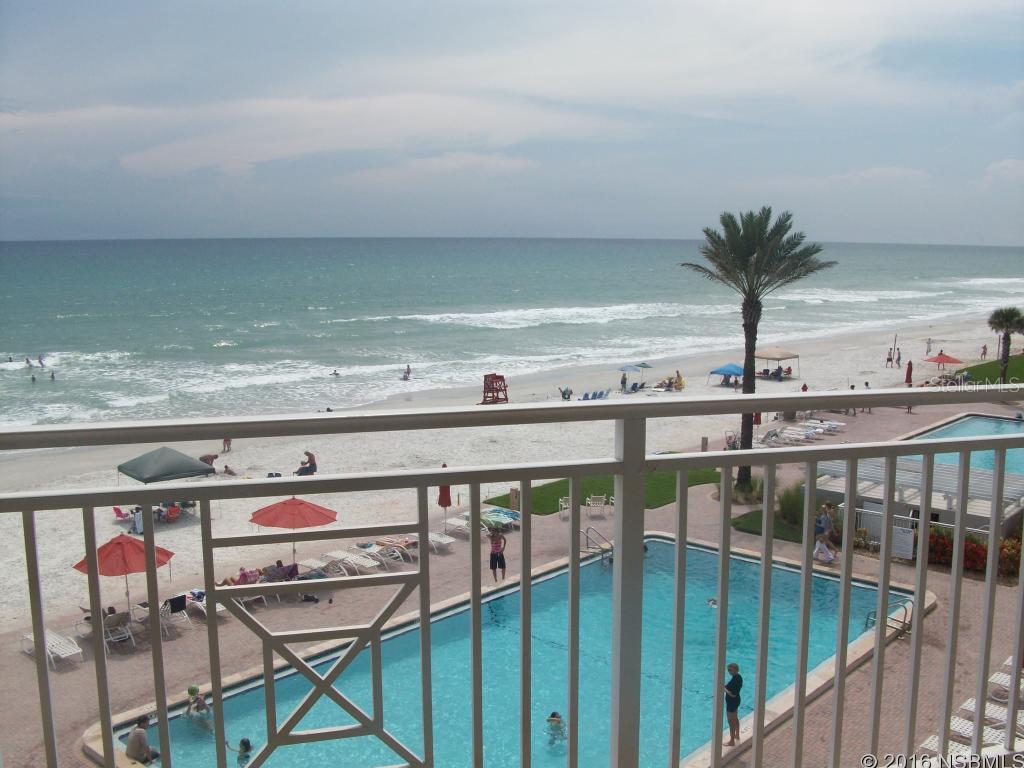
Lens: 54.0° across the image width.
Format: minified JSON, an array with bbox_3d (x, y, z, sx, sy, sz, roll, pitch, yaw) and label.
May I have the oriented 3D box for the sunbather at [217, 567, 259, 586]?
[{"bbox_3d":[-7.857,5.524,28.711,1.400,0.680,0.550,8,11,42],"label":"sunbather"}]

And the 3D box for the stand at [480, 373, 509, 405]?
[{"bbox_3d":[-1.248,0.305,76.258,1.450,2.150,1.400,7,11,40],"label":"stand"}]

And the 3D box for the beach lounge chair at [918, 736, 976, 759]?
[{"bbox_3d":[9.035,7.376,19.552,1.900,0.500,0.660,7,11,38],"label":"beach lounge chair"}]

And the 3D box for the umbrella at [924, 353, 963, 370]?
[{"bbox_3d":[29.769,-0.839,69.197,2.700,2.500,2.700,8,12,44],"label":"umbrella"}]

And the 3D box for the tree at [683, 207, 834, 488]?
[{"bbox_3d":[10.069,-1.345,41.170,6.300,11.580,6.300,0,8,0],"label":"tree"}]

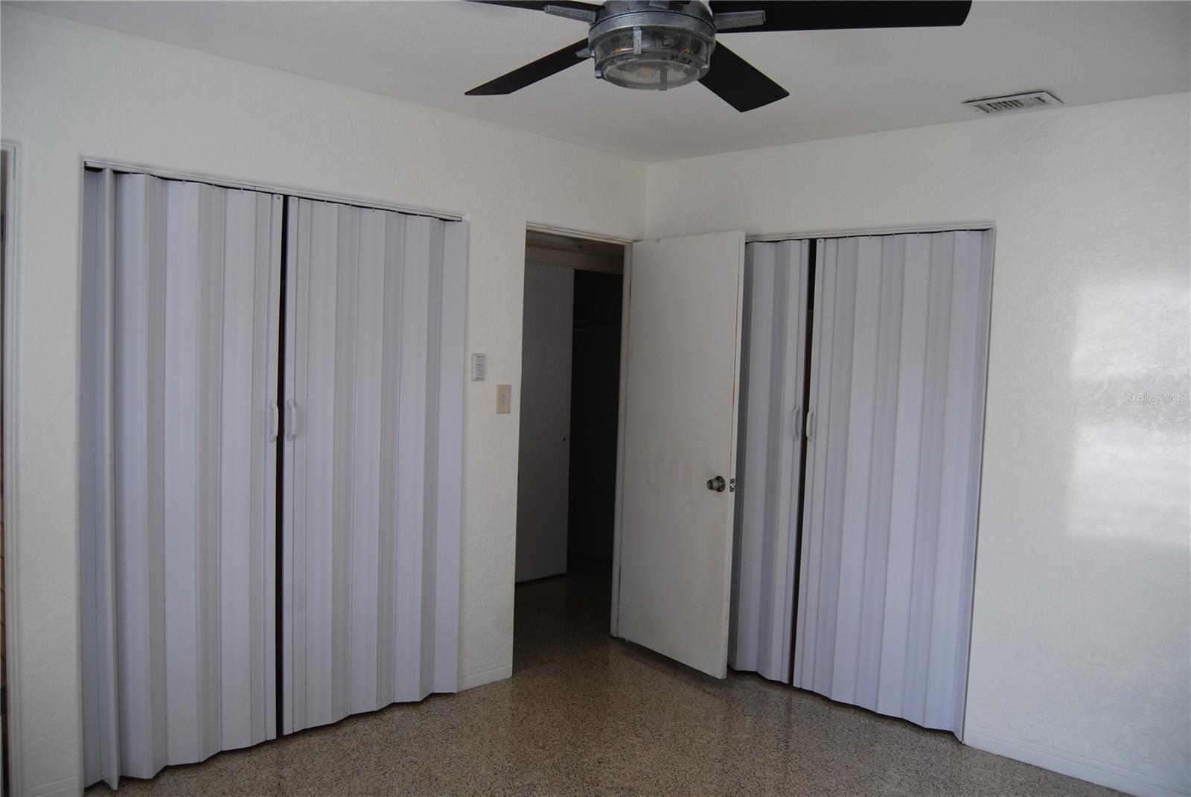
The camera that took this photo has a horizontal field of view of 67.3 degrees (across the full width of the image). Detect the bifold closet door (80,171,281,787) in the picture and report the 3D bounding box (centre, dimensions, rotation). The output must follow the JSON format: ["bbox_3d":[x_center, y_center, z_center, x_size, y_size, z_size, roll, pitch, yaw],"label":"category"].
[{"bbox_3d":[-1.370,0.278,2.989,0.090,1.980,0.650,5,5,43],"label":"bifold closet door"}]

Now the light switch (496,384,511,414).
[{"bbox_3d":[-0.399,0.004,3.890,0.018,0.125,0.083,5,5,43],"label":"light switch"}]

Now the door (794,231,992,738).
[{"bbox_3d":[1.214,0.326,3.703,0.745,1.980,0.085,5,5,43],"label":"door"}]

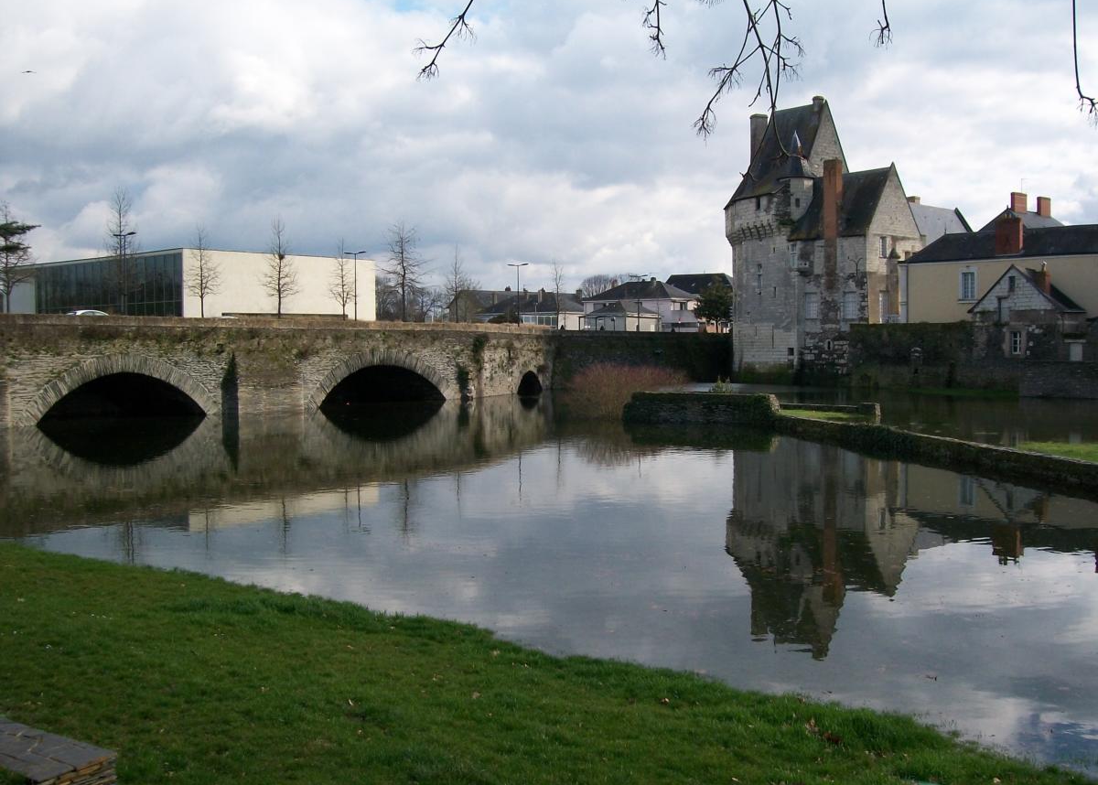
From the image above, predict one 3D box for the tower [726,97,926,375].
[{"bbox_3d":[24.079,-13.856,101.541,9.690,24.110,14.790,-3,4,-44],"label":"tower"}]

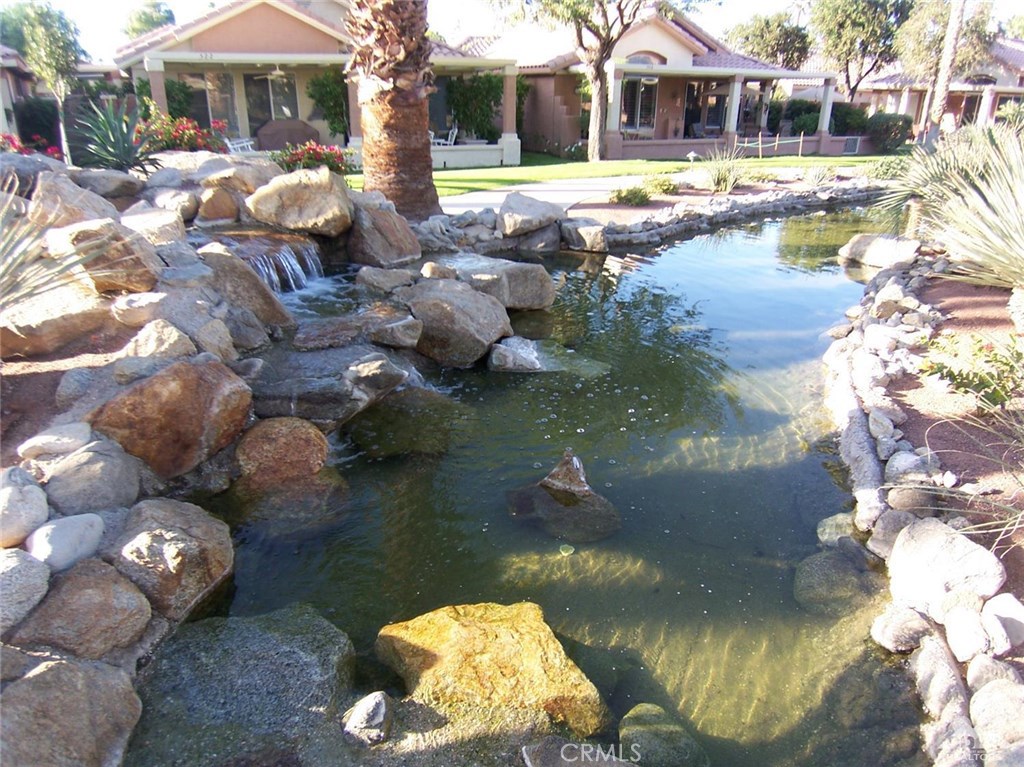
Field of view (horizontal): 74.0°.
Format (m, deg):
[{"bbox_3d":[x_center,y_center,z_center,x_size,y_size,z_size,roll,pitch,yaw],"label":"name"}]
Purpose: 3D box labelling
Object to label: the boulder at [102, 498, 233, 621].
[{"bbox_3d":[-1.398,0.687,2.759,0.460,0.340,0.420,-14,25,-32],"label":"boulder"}]

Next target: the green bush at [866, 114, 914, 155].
[{"bbox_3d":[14.307,-9.478,25.800,1.469,1.489,1.500,11,23,25],"label":"green bush"}]

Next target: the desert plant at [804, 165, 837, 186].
[{"bbox_3d":[7.050,-4.772,15.600,0.702,0.471,0.700,9,23,22],"label":"desert plant"}]

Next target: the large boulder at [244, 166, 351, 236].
[{"bbox_3d":[-2.196,-1.921,7.100,1.120,0.640,0.800,-6,21,-15],"label":"large boulder"}]

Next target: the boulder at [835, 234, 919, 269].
[{"bbox_3d":[4.657,-1.691,8.700,0.980,0.420,0.720,10,23,25],"label":"boulder"}]

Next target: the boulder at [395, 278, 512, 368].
[{"bbox_3d":[-0.439,-0.458,5.150,0.880,0.639,0.650,-1,21,-5],"label":"boulder"}]

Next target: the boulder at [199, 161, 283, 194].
[{"bbox_3d":[-3.138,-2.346,7.900,0.950,0.450,0.750,-7,22,-19],"label":"boulder"}]

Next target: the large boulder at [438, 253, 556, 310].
[{"bbox_3d":[-0.141,-1.062,7.091,1.100,0.500,0.800,-5,22,-14],"label":"large boulder"}]

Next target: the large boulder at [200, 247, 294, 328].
[{"bbox_3d":[-2.092,-0.779,5.378,0.420,0.550,0.680,17,27,37],"label":"large boulder"}]

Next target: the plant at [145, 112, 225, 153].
[{"bbox_3d":[-4.968,-3.724,10.400,1.200,0.720,1.000,-9,22,-23],"label":"plant"}]

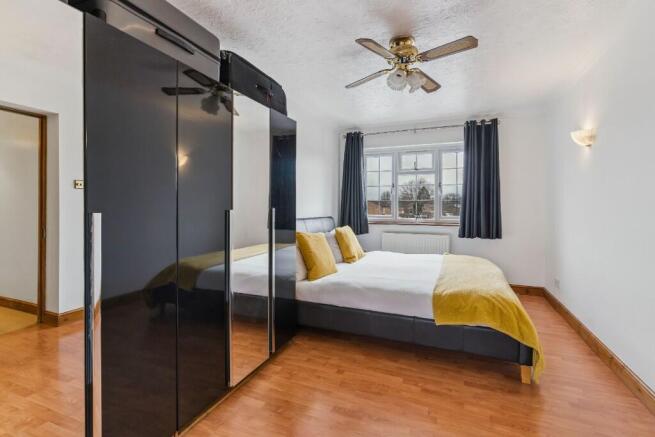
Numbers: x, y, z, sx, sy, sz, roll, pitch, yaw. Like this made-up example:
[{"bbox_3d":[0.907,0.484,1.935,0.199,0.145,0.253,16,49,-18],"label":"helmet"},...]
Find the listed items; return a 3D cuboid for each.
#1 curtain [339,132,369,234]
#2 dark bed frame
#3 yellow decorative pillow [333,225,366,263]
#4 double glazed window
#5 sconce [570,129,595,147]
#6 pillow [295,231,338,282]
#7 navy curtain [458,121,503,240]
[{"bbox_3d":[0.414,-0.561,4.976,0.450,1.580,0.140,1,3,23],"label":"curtain"},{"bbox_3d":[0.711,0.557,3.219,2.140,1.050,1.620,1,3,23],"label":"dark bed frame"},{"bbox_3d":[0.265,0.296,3.773,0.150,0.430,0.430,-27,-12,29],"label":"yellow decorative pillow"},{"bbox_3d":[1.338,-0.515,4.777,1.600,1.170,0.120,1,3,23],"label":"double glazed window"},{"bbox_3d":[2.318,-0.738,2.819,0.130,0.165,0.250,1,3,23],"label":"sconce"},{"bbox_3d":[-0.083,0.329,2.889,0.150,0.430,0.430,-24,-11,32],"label":"pillow"},{"bbox_3d":[2.127,-0.531,4.263,0.510,1.600,0.140,1,3,23],"label":"navy curtain"}]

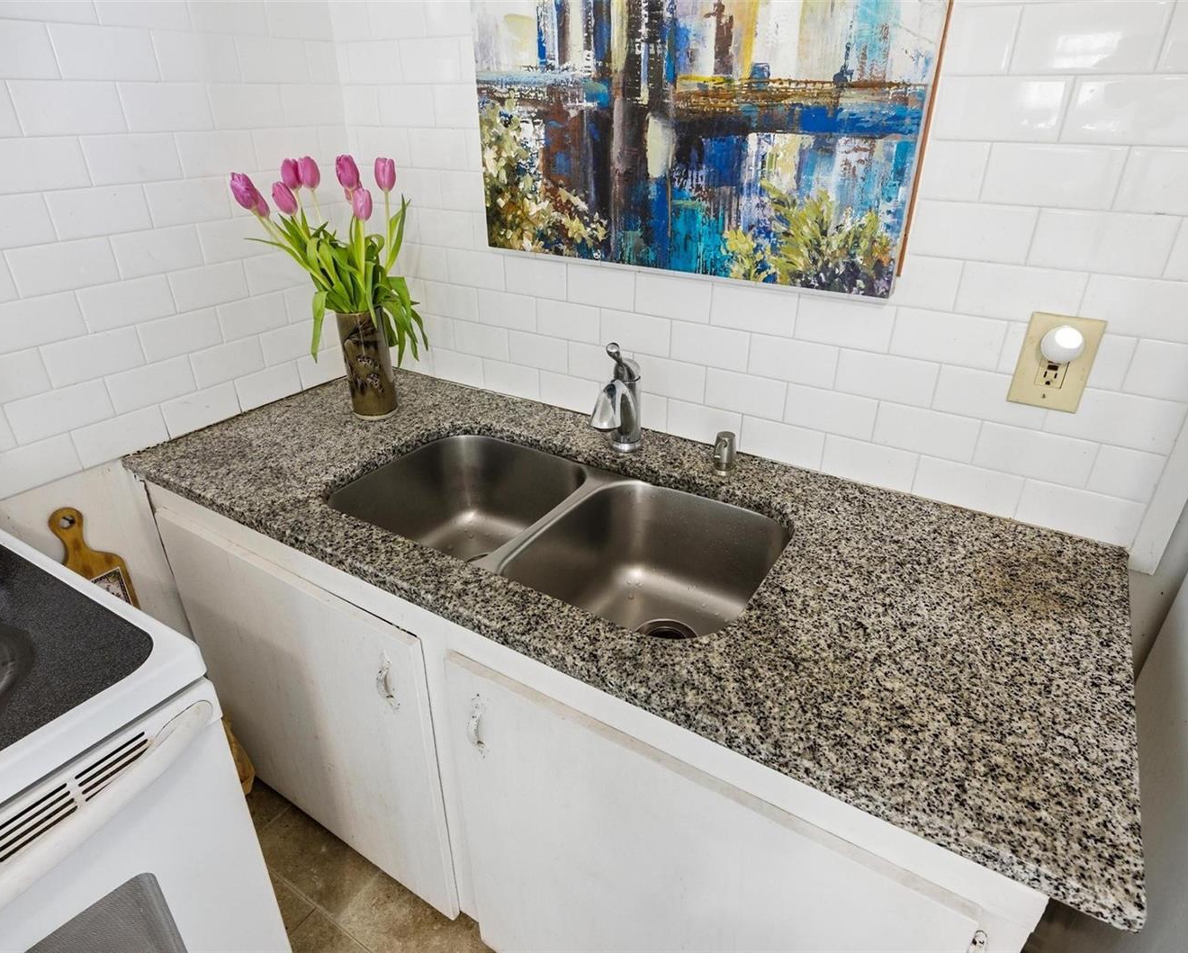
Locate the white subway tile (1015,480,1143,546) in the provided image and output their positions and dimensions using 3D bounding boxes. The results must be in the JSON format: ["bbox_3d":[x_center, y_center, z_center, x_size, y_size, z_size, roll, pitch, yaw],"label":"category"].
[{"bbox_3d":[0.729,0.050,1.082,0.151,0.072,0.008,16,32,28],"label":"white subway tile"}]

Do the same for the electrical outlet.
[{"bbox_3d":[0.652,-0.159,1.016,0.088,0.134,0.014,16,32,28],"label":"electrical outlet"}]

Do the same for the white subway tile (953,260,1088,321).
[{"bbox_3d":[0.604,-0.263,1.022,0.152,0.076,0.009,16,32,28],"label":"white subway tile"}]

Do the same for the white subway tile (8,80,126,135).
[{"bbox_3d":[-0.826,-0.581,1.134,0.009,0.076,0.153,16,32,28],"label":"white subway tile"}]

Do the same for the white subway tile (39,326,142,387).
[{"bbox_3d":[-0.872,-0.211,1.256,0.010,0.076,0.152,17,32,29],"label":"white subway tile"}]

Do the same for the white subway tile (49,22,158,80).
[{"bbox_3d":[-0.793,-0.686,1.167,0.009,0.076,0.152,16,32,28],"label":"white subway tile"}]

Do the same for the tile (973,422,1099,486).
[{"bbox_3d":[0.666,-0.036,1.087,0.152,0.076,0.010,16,32,28],"label":"tile"}]

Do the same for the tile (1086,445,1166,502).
[{"bbox_3d":[0.766,-0.007,1.034,0.077,0.075,0.009,16,32,28],"label":"tile"}]

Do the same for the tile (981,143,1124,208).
[{"bbox_3d":[0.604,-0.398,0.951,0.152,0.076,0.009,16,32,28],"label":"tile"}]

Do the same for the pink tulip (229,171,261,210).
[{"bbox_3d":[-0.609,-0.495,1.247,0.041,0.063,0.041,-28,32,-14],"label":"pink tulip"}]

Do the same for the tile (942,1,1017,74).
[{"bbox_3d":[0.469,-0.571,0.943,0.152,0.075,0.010,16,32,28],"label":"tile"}]

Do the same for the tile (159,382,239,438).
[{"bbox_3d":[-0.785,-0.139,1.438,0.008,0.072,0.151,16,32,28],"label":"tile"}]

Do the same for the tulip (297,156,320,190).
[{"bbox_3d":[-0.512,-0.546,1.293,0.039,0.057,0.039,-10,29,-18],"label":"tulip"}]

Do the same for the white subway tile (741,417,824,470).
[{"bbox_3d":[0.340,-0.063,1.303,0.152,0.076,0.010,16,32,28],"label":"white subway tile"}]

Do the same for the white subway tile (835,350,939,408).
[{"bbox_3d":[0.474,-0.161,1.166,0.153,0.076,0.009,16,32,28],"label":"white subway tile"}]

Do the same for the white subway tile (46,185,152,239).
[{"bbox_3d":[-0.831,-0.446,1.210,0.009,0.075,0.155,16,32,28],"label":"white subway tile"}]

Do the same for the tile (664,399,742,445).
[{"bbox_3d":[0.210,-0.101,1.375,0.152,0.076,0.010,16,32,28],"label":"tile"}]

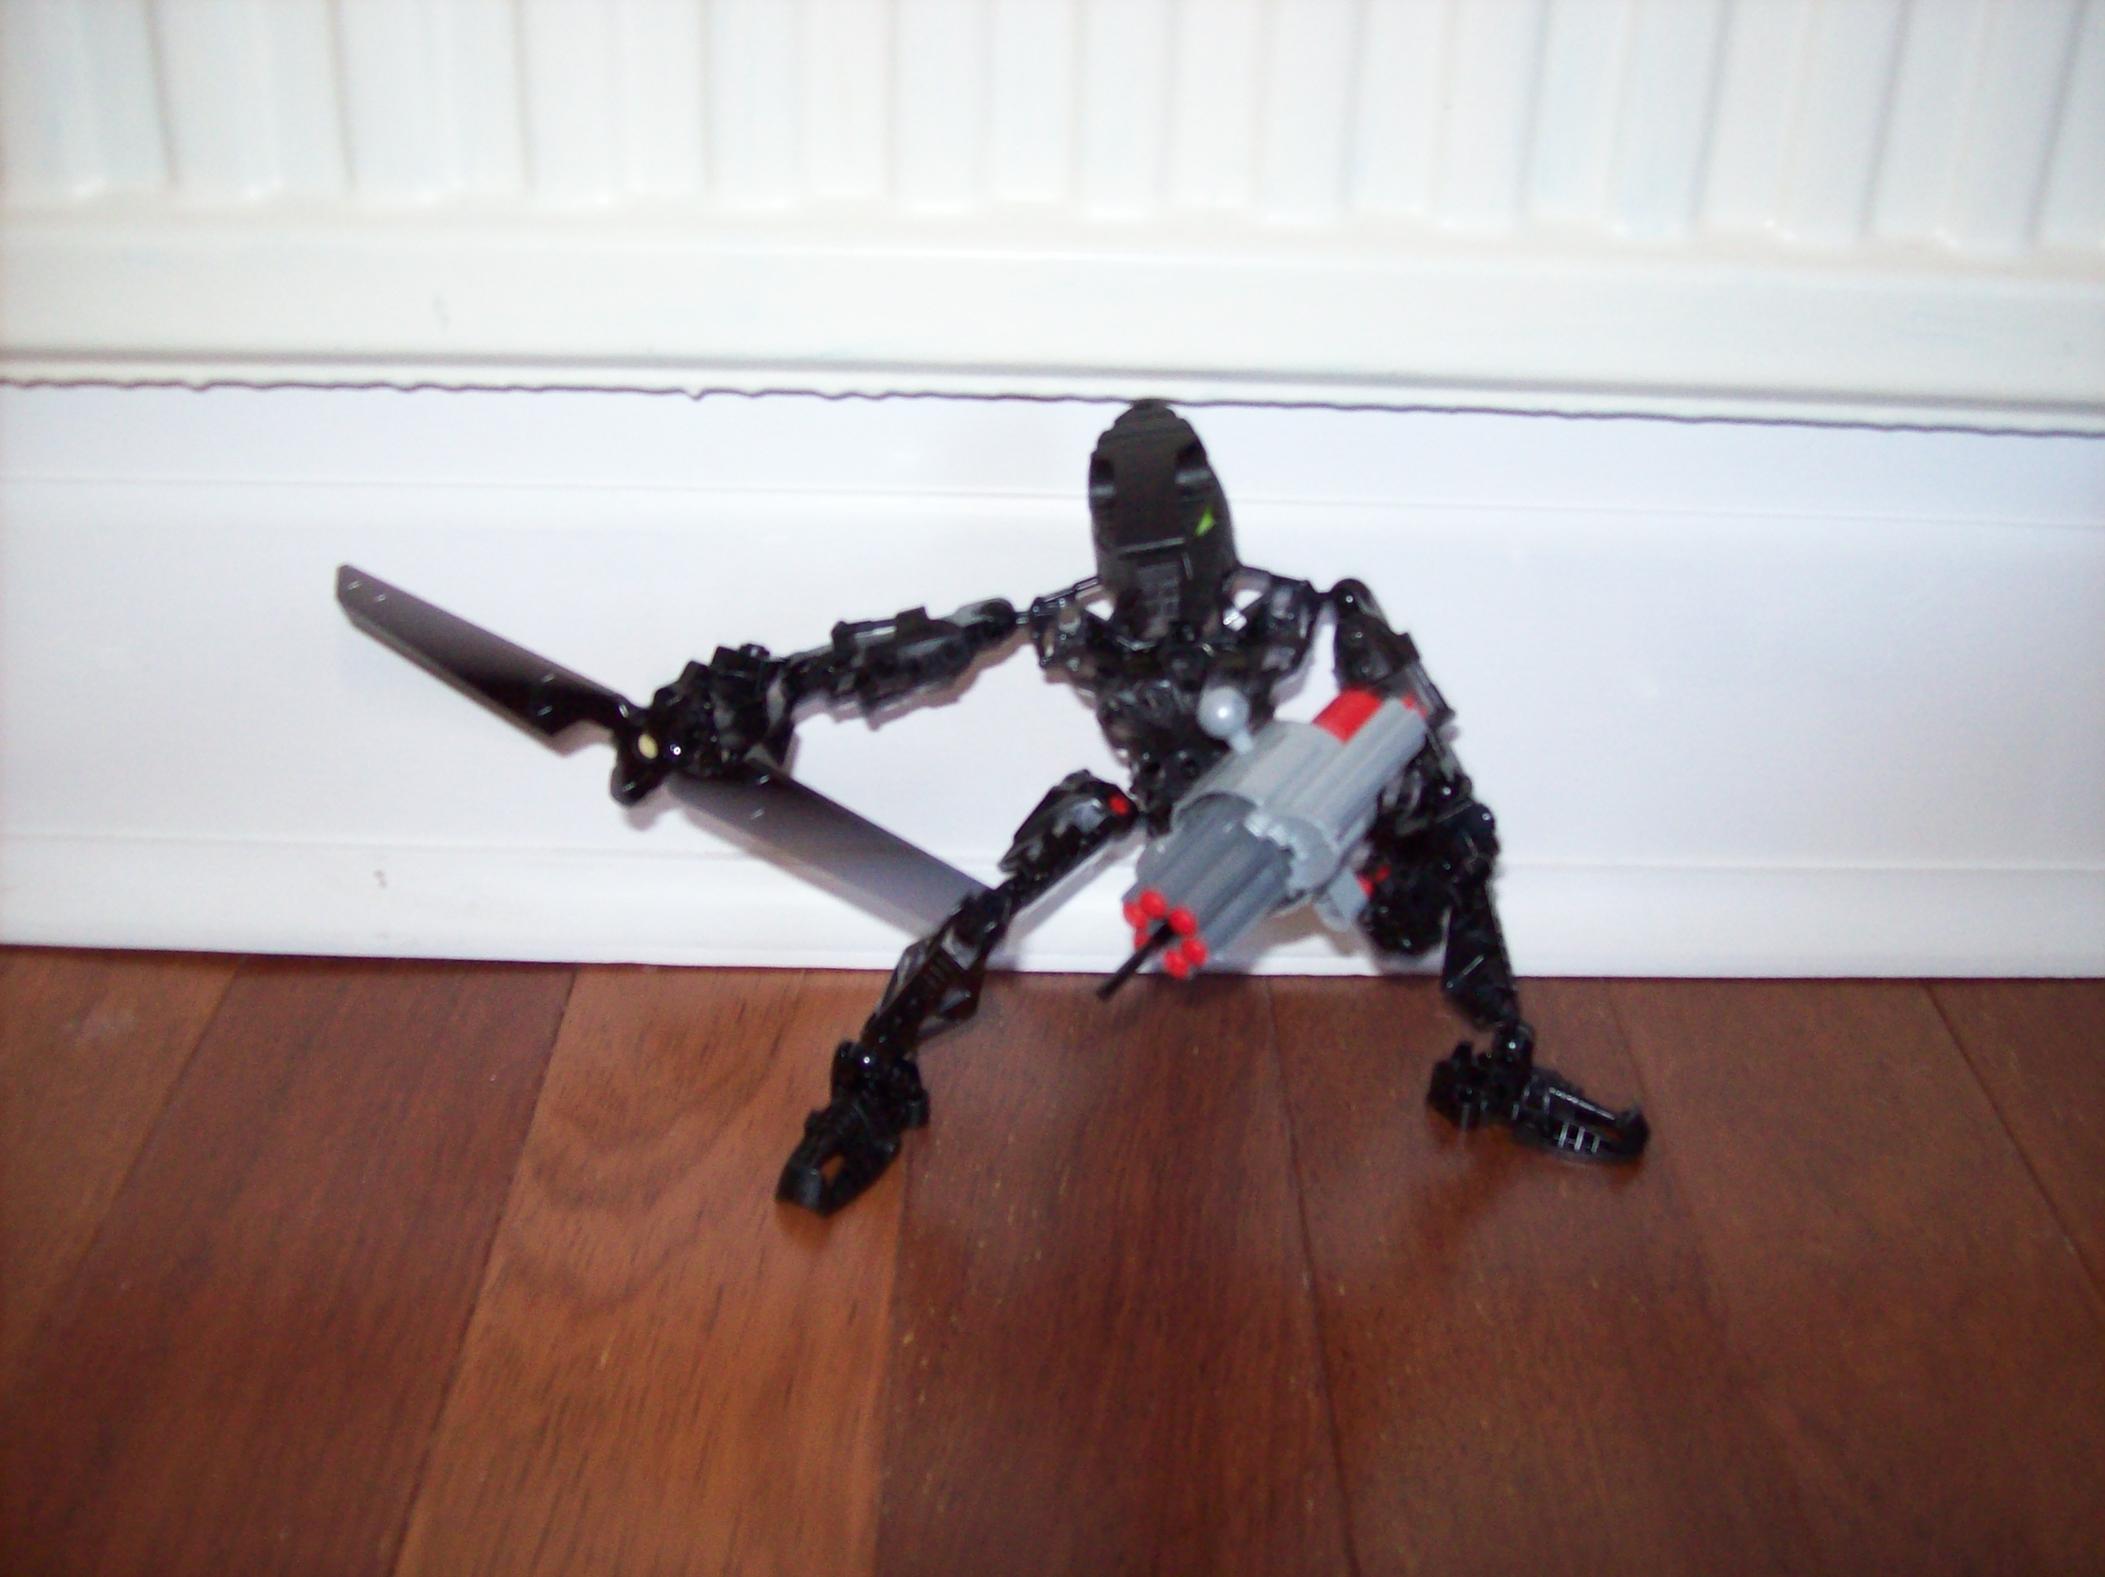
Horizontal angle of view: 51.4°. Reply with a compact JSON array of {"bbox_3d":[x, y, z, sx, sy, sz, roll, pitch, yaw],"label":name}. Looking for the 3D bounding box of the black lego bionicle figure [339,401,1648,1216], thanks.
[{"bbox_3d":[-0.006,0.004,0.472,0.301,0.178,0.093,1,31,-1],"label":"black lego bionicle figure"}]

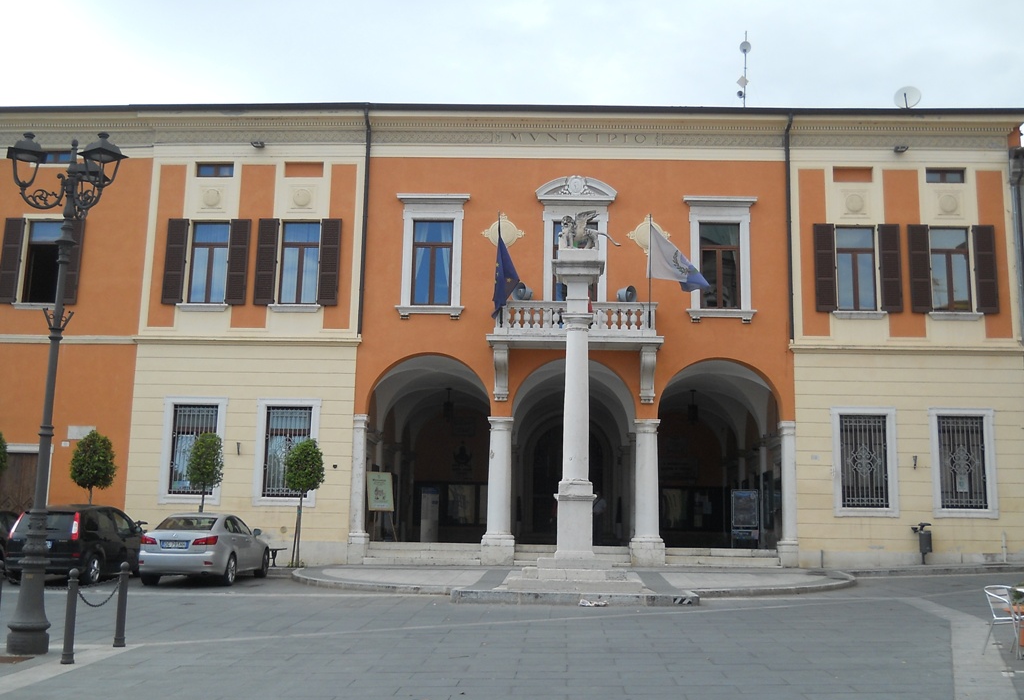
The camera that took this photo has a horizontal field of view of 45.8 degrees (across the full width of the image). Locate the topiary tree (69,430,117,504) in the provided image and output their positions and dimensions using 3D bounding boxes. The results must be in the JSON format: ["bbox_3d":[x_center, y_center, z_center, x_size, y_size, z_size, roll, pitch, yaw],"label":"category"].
[{"bbox_3d":[-10.226,3.576,29.375,1.133,3.275,1.133,1,-12,1],"label":"topiary tree"}]

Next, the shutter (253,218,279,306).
[{"bbox_3d":[-6.498,-2.328,32.149,0.532,2.349,0.060,1,-11,2],"label":"shutter"}]

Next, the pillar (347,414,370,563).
[{"bbox_3d":[-3.833,3.580,31.186,0.573,3.817,0.550,1,-11,2],"label":"pillar"}]

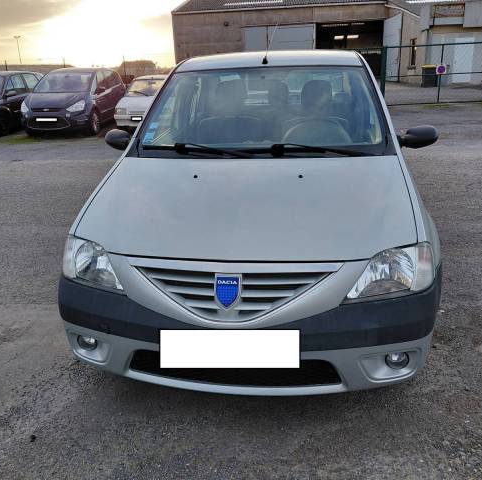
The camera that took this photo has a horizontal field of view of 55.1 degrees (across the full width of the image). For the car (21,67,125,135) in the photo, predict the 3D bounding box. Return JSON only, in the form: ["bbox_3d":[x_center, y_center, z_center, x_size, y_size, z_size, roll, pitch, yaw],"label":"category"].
[{"bbox_3d":[-4.609,-4.005,13.104,1.904,1.658,4.768,-1,20,1],"label":"car"}]

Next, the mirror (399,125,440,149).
[{"bbox_3d":[1.035,-0.603,2.697,0.215,0.135,0.140,1,20,8],"label":"mirror"}]

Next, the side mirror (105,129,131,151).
[{"bbox_3d":[-0.767,-0.639,2.951,0.215,0.135,0.140,1,20,8],"label":"side mirror"}]

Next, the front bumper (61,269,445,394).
[{"bbox_3d":[-0.022,0.330,1.929,1.700,0.470,0.480,1,20,8],"label":"front bumper"}]

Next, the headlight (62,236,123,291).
[{"bbox_3d":[-0.627,0.088,1.973,0.380,0.195,0.320,1,20,8],"label":"headlight"}]

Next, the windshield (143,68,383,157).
[{"bbox_3d":[0.121,-0.811,2.777,1.420,0.160,0.850,1,51,8],"label":"windshield"}]

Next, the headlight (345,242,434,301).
[{"bbox_3d":[0.581,0.113,1.802,0.380,0.195,0.320,1,20,8],"label":"headlight"}]

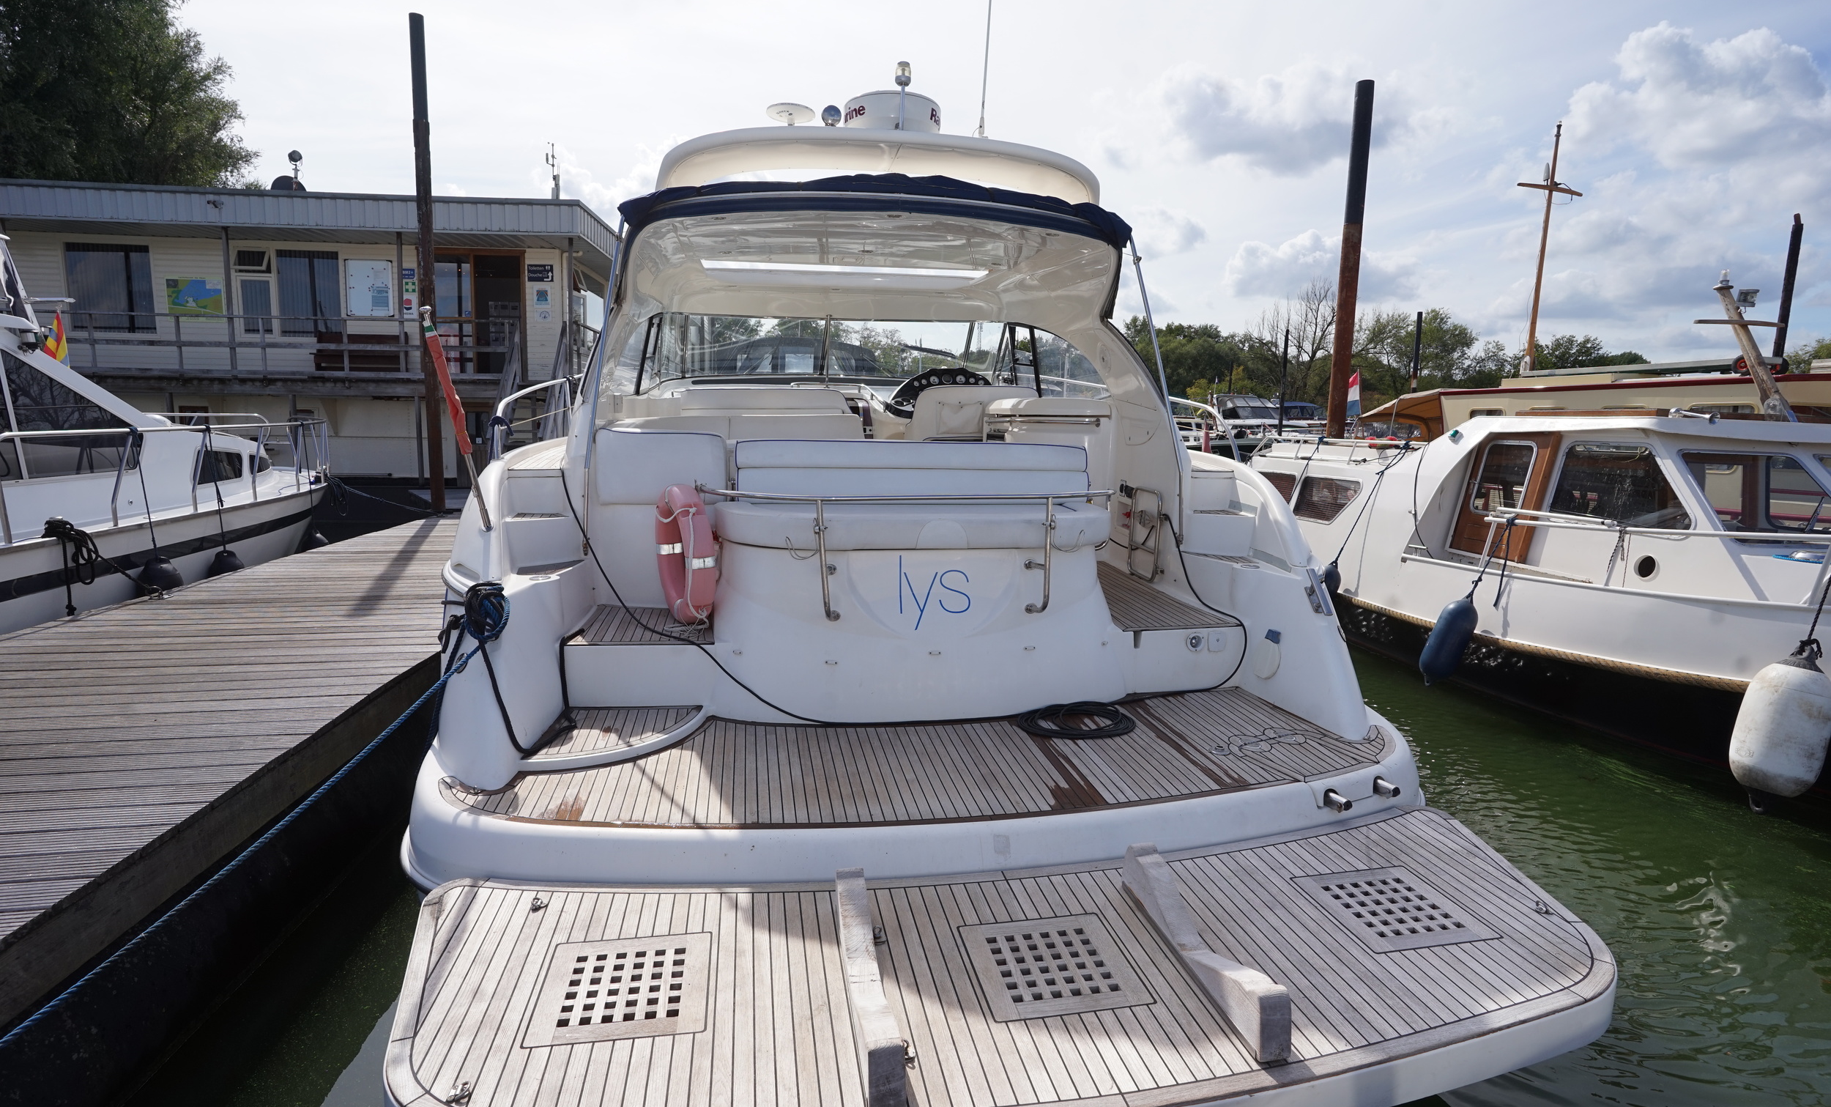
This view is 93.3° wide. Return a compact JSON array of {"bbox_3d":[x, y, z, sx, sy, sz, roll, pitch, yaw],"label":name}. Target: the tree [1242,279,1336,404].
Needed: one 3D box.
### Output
[{"bbox_3d":[28.338,-13.271,65.000,7.000,14.000,7.000,1,7,0],"label":"tree"}]

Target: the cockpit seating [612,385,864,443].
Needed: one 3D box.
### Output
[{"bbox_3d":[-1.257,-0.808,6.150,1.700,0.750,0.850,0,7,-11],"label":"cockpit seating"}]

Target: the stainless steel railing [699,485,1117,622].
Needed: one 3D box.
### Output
[{"bbox_3d":[-0.055,-0.040,4.400,2.200,0.600,0.450,0,7,-11],"label":"stainless steel railing"}]

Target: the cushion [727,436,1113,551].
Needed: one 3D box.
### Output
[{"bbox_3d":[-0.027,-0.321,4.680,2.120,0.520,0.800,0,7,-11],"label":"cushion"}]

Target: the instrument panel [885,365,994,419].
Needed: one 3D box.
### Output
[{"bbox_3d":[0.205,-1.382,7.500,0.880,0.380,0.400,0,7,-11],"label":"instrument panel"}]

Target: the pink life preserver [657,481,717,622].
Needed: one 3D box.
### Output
[{"bbox_3d":[-1.174,-0.011,4.450,0.120,0.710,0.700,-3,8,-31],"label":"pink life preserver"}]

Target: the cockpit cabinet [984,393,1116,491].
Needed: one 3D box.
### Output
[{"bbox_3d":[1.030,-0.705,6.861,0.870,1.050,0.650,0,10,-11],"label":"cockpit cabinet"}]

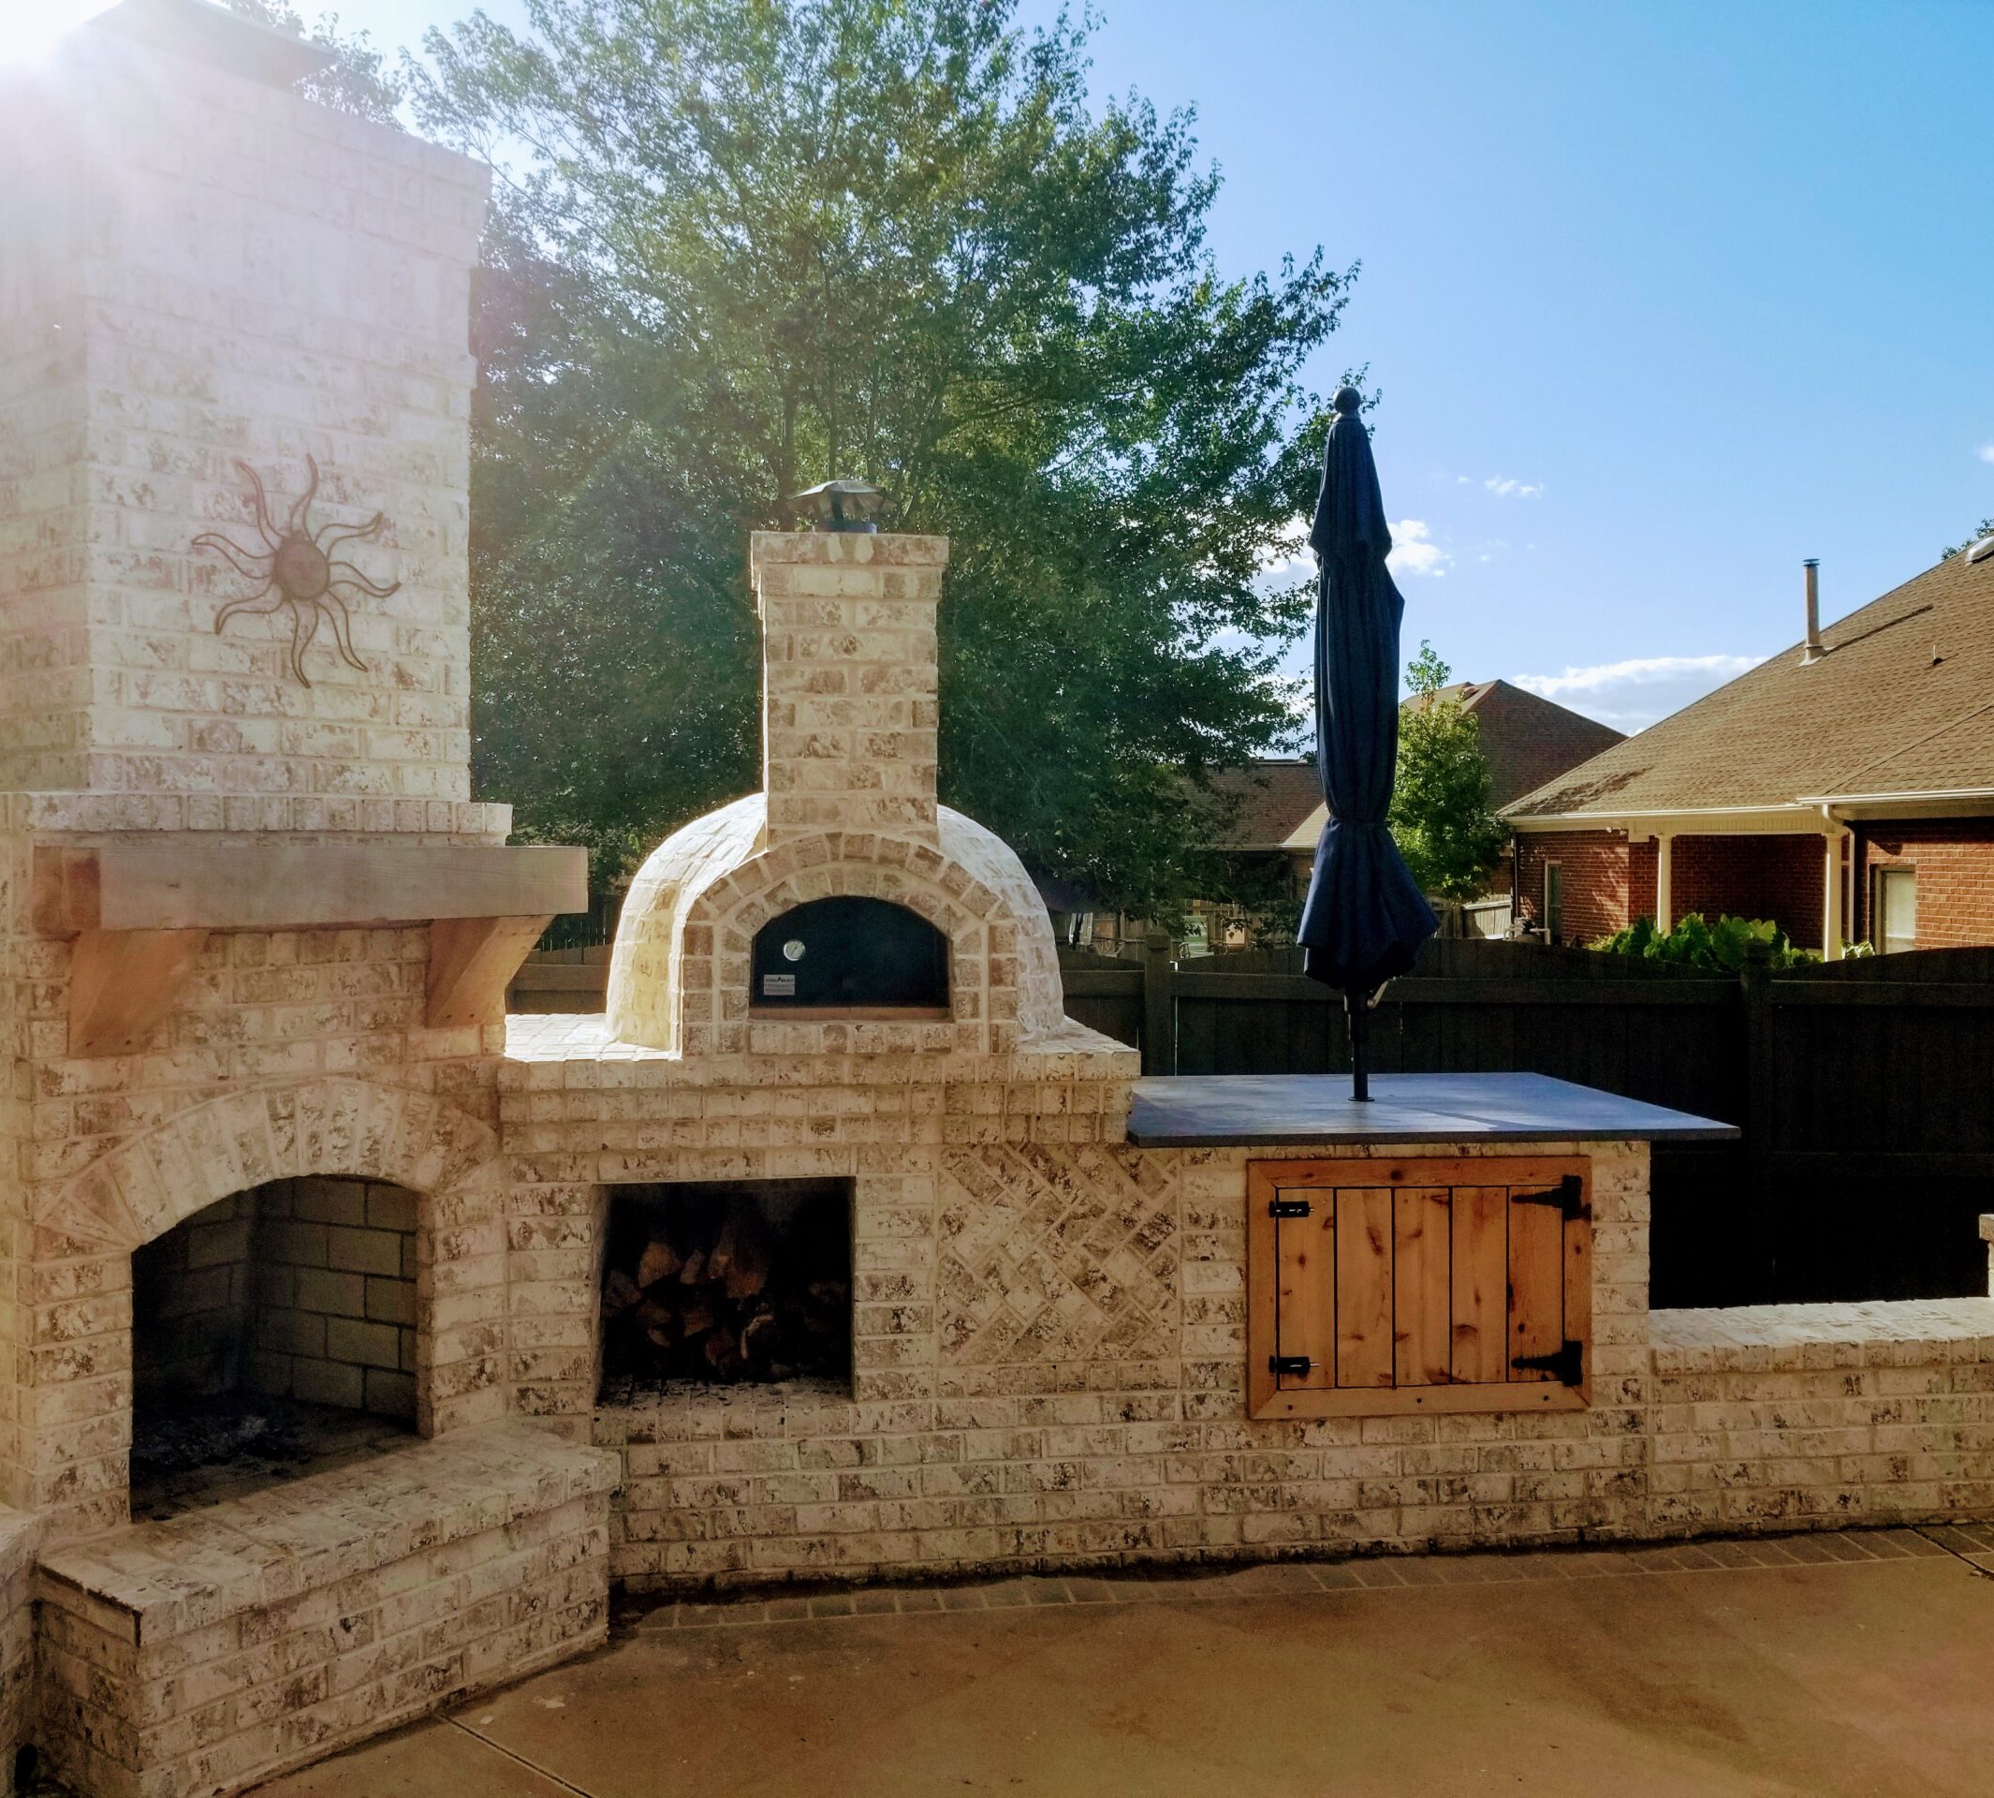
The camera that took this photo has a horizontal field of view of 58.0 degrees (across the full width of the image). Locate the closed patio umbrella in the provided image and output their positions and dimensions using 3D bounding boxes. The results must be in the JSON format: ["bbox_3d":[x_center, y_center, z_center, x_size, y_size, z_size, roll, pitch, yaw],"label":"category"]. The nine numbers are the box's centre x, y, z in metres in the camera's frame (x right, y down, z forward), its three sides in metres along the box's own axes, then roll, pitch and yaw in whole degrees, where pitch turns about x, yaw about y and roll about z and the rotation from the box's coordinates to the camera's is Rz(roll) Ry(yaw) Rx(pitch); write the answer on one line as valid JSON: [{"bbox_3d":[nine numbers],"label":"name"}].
[{"bbox_3d":[1.025,-0.430,5.015,0.390,1.970,0.370,-1,1,-8],"label":"closed patio umbrella"}]

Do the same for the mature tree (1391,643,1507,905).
[{"bbox_3d":[5.994,-0.843,25.000,2.200,5.400,2.200,0,1,-8],"label":"mature tree"}]

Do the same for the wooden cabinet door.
[{"bbox_3d":[1.057,0.977,4.504,0.900,0.645,0.050,0,1,-8],"label":"wooden cabinet door"}]

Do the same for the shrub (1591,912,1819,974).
[{"bbox_3d":[8.858,0.976,22.500,2.200,1.550,2.200,0,1,-8],"label":"shrub"}]

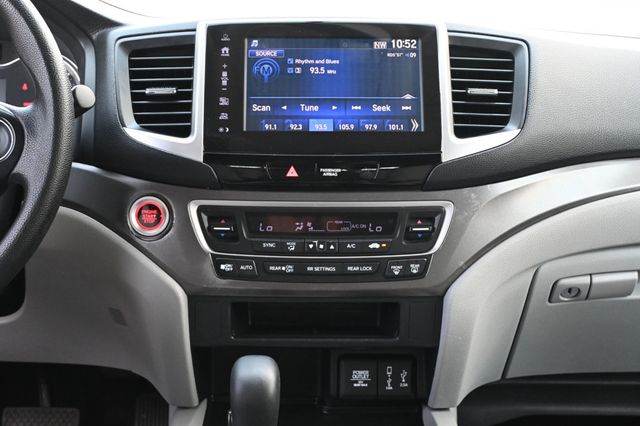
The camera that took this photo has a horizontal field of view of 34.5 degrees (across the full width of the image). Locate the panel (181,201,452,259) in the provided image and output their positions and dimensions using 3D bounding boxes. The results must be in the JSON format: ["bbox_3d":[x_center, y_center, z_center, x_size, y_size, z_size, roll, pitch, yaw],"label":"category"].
[{"bbox_3d":[0.001,0.017,0.973,0.249,0.054,0.028,0,-15,0],"label":"panel"}]

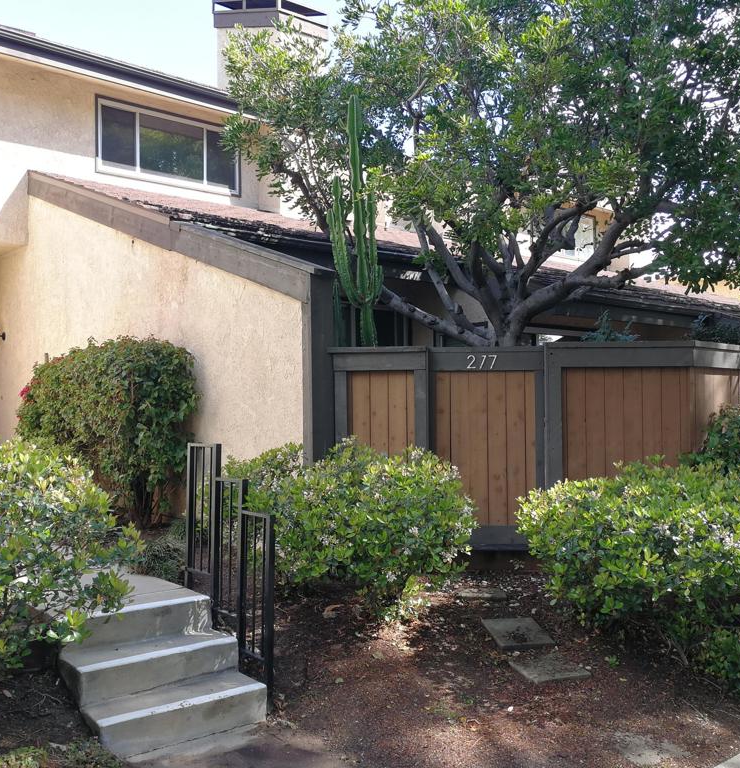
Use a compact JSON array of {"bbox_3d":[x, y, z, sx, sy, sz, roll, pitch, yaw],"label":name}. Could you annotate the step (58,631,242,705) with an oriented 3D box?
[{"bbox_3d":[-1.147,1.481,4.219,0.849,0.187,0.242,0,-1,-38],"label":"step"}]

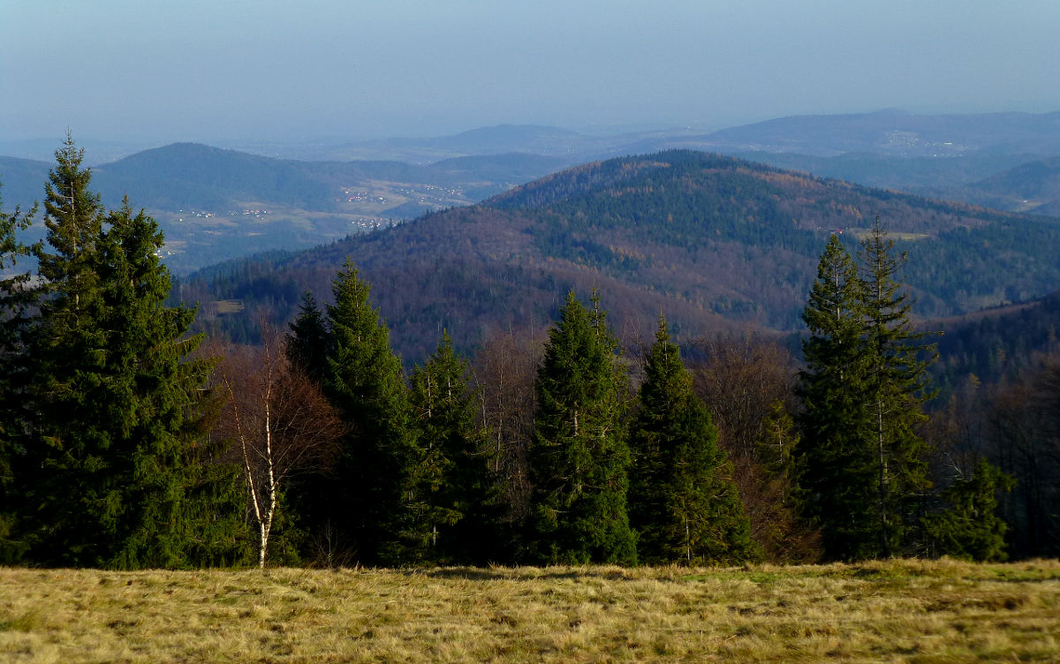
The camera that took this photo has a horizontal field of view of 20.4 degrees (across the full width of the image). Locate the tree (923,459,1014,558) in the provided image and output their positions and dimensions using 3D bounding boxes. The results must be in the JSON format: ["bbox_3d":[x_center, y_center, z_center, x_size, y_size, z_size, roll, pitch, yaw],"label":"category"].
[{"bbox_3d":[13.551,5.554,90.827,2.730,3.220,2.700,0,4,0],"label":"tree"}]

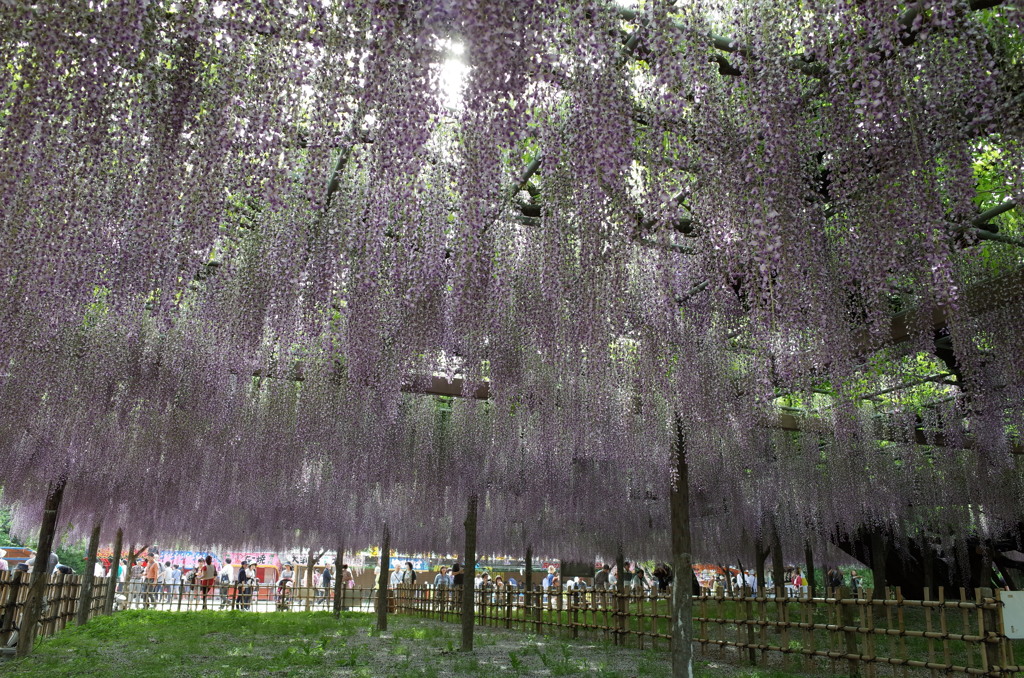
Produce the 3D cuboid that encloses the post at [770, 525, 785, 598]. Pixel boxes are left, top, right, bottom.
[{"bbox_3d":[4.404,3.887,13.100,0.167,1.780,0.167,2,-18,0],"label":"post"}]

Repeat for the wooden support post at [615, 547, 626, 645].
[{"bbox_3d":[2.368,5.442,17.325,0.150,1.920,0.150,2,-18,0],"label":"wooden support post"}]

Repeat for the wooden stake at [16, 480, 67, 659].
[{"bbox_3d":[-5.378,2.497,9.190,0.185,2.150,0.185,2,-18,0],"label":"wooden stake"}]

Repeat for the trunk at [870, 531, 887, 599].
[{"bbox_3d":[10.386,6.744,22.563,0.380,2.600,0.380,1,-17,0],"label":"trunk"}]

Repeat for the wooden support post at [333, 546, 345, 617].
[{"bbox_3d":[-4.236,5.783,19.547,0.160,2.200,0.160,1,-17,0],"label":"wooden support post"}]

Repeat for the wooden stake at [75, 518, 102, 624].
[{"bbox_3d":[-7.933,4.237,14.984,0.175,2.300,0.175,1,-17,0],"label":"wooden stake"}]

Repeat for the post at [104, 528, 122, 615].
[{"bbox_3d":[-9.576,5.559,19.149,0.175,2.150,0.175,2,-18,0],"label":"post"}]

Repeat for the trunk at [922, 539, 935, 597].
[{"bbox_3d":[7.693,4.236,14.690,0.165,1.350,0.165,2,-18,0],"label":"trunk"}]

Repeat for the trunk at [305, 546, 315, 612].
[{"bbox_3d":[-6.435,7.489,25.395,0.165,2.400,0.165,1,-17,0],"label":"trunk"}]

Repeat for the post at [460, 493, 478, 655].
[{"bbox_3d":[-0.578,3.148,11.073,0.178,2.300,0.178,2,-18,0],"label":"post"}]

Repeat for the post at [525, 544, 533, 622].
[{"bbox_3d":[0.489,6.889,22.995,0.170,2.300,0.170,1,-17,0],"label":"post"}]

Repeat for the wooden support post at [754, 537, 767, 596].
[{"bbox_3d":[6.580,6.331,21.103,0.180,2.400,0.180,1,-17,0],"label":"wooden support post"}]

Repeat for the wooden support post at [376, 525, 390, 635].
[{"bbox_3d":[-2.416,4.380,15.174,0.150,2.300,0.150,1,-17,0],"label":"wooden support post"}]

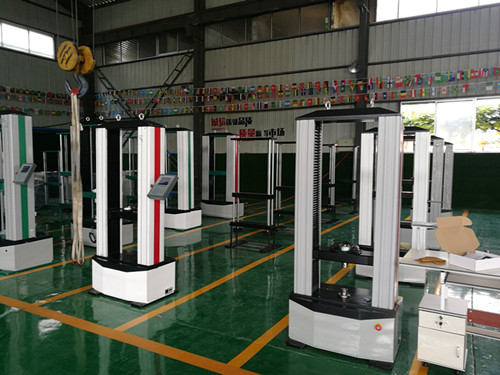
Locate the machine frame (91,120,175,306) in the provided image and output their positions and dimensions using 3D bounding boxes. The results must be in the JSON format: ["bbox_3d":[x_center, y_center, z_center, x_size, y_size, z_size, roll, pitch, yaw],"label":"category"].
[{"bbox_3d":[-1.397,0.260,4.649,0.895,2.033,0.604,2,4,29],"label":"machine frame"}]

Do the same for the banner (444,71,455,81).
[{"bbox_3d":[6.574,-3.643,12.800,0.280,0.280,0.040,2,4,29],"label":"banner"}]

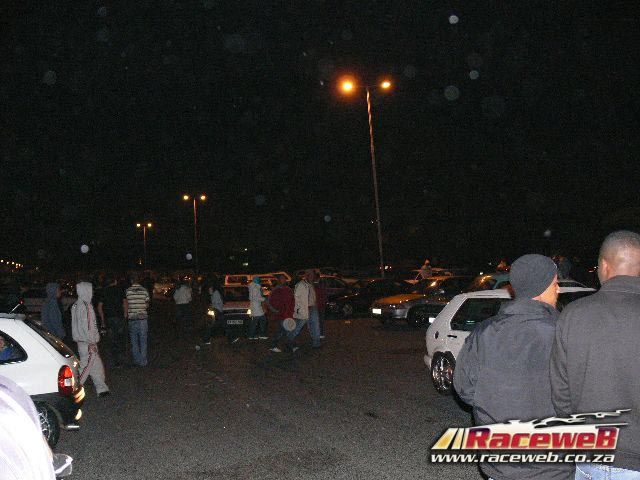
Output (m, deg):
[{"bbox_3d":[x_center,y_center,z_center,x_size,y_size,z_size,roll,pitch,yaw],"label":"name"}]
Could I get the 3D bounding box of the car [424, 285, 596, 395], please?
[{"bbox_3d":[2.854,1.276,7.932,1.640,1.410,3.900,-1,-3,-23],"label":"car"}]

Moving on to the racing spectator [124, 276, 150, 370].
[{"bbox_3d":[-3.539,1.618,12.550,0.540,1.760,0.340,-2,-3,-8],"label":"racing spectator"}]

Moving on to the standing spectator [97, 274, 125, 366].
[{"bbox_3d":[-4.060,1.647,12.600,0.560,1.750,0.360,-2,-3,0],"label":"standing spectator"}]

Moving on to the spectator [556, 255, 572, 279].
[{"bbox_3d":[7.179,1.344,19.000,0.350,1.770,0.500,-1,-3,-31],"label":"spectator"}]

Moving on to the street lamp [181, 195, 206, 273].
[{"bbox_3d":[-13.360,0.537,70.000,2.400,10.700,0.400,-3,-3,0],"label":"street lamp"}]

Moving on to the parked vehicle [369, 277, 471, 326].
[{"bbox_3d":[3.600,1.773,19.800,4.200,1.380,1.680,-2,-3,-18],"label":"parked vehicle"}]

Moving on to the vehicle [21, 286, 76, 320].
[{"bbox_3d":[-13.848,3.368,33.500,4.200,1.450,1.700,-4,-3,15],"label":"vehicle"}]

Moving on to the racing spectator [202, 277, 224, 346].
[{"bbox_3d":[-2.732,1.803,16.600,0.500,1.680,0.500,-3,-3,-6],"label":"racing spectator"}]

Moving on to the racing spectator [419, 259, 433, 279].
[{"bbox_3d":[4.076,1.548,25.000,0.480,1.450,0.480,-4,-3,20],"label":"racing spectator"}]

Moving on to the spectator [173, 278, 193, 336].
[{"bbox_3d":[-3.910,1.974,18.400,0.540,1.700,0.360,-2,-3,-5],"label":"spectator"}]

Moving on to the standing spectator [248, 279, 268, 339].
[{"bbox_3d":[-1.644,1.839,17.300,0.460,1.660,0.500,-2,-3,-15],"label":"standing spectator"}]

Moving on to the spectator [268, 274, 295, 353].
[{"bbox_3d":[-0.823,1.610,14.200,0.580,1.720,0.520,-3,-3,5],"label":"spectator"}]

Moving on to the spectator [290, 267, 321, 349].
[{"bbox_3d":[-0.298,1.521,14.300,0.500,1.750,0.520,-4,-3,21],"label":"spectator"}]

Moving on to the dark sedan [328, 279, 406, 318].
[{"bbox_3d":[1.930,2.079,24.300,4.100,1.400,1.680,-2,-3,-18],"label":"dark sedan"}]

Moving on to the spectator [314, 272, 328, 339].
[{"bbox_3d":[0.026,1.722,17.100,0.420,1.730,0.500,-2,-3,-10],"label":"spectator"}]

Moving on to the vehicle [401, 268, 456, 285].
[{"bbox_3d":[6.892,2.589,40.000,4.200,1.420,1.700,-2,-3,-18],"label":"vehicle"}]

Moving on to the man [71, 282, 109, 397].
[{"bbox_3d":[-3.476,1.492,9.800,0.500,1.700,0.480,-1,-4,-37],"label":"man"}]

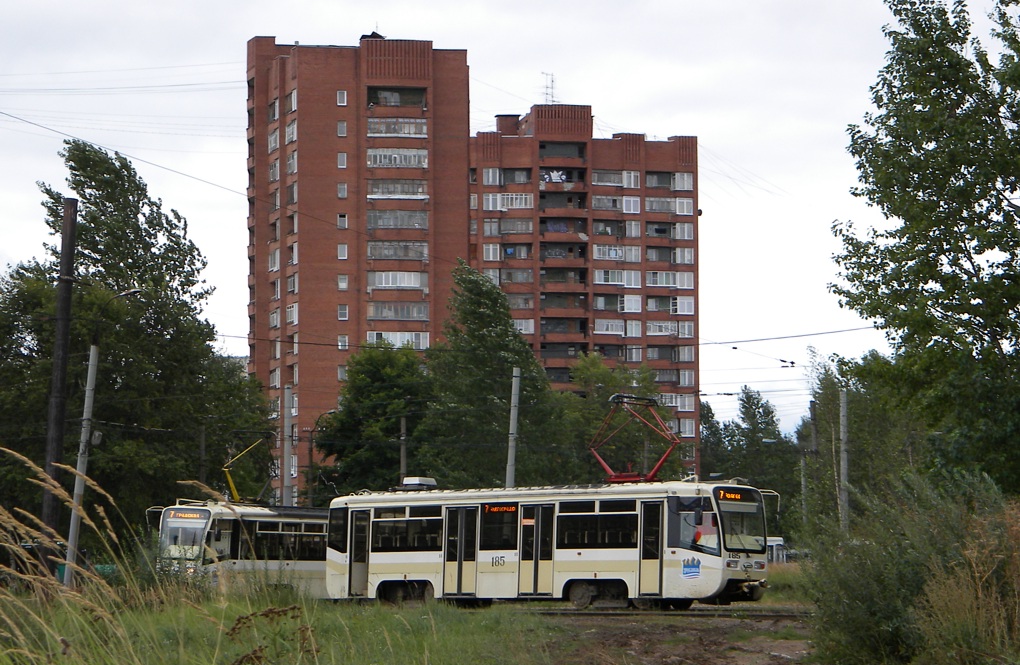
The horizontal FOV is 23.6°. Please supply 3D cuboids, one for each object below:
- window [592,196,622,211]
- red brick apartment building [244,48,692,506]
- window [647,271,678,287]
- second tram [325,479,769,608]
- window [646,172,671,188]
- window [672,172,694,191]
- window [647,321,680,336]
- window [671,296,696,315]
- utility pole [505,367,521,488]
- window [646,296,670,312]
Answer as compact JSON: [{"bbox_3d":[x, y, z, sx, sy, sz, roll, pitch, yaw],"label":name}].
[{"bbox_3d":[10.838,-14.340,271.359,3.290,1.493,0.200,1,-6,-11],"label":"window"},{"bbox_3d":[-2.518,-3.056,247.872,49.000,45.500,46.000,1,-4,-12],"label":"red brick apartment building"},{"bbox_3d":[17.267,-6.058,276.404,3.758,1.706,0.250,1,-4,-12],"label":"window"},{"bbox_3d":[0.928,6.537,73.542,14.800,3.550,2.500,-5,-7,36],"label":"second tram"},{"bbox_3d":[16.573,-16.964,272.434,2.619,1.725,0.200,1,-6,-11],"label":"window"},{"bbox_3d":[19.401,-16.885,272.962,2.396,1.954,0.200,1,-6,-11],"label":"window"},{"bbox_3d":[17.270,-0.396,275.987,3.811,1.701,0.250,1,-4,-12],"label":"window"},{"bbox_3d":[19.287,-3.019,272.941,2.624,1.954,0.200,1,-6,-11],"label":"window"},{"bbox_3d":[-0.027,5.543,88.452,0.340,8.674,0.340,4,-6,0],"label":"utility pole"},{"bbox_3d":[16.881,-3.167,276.107,2.873,1.816,0.250,1,-4,-12],"label":"window"}]

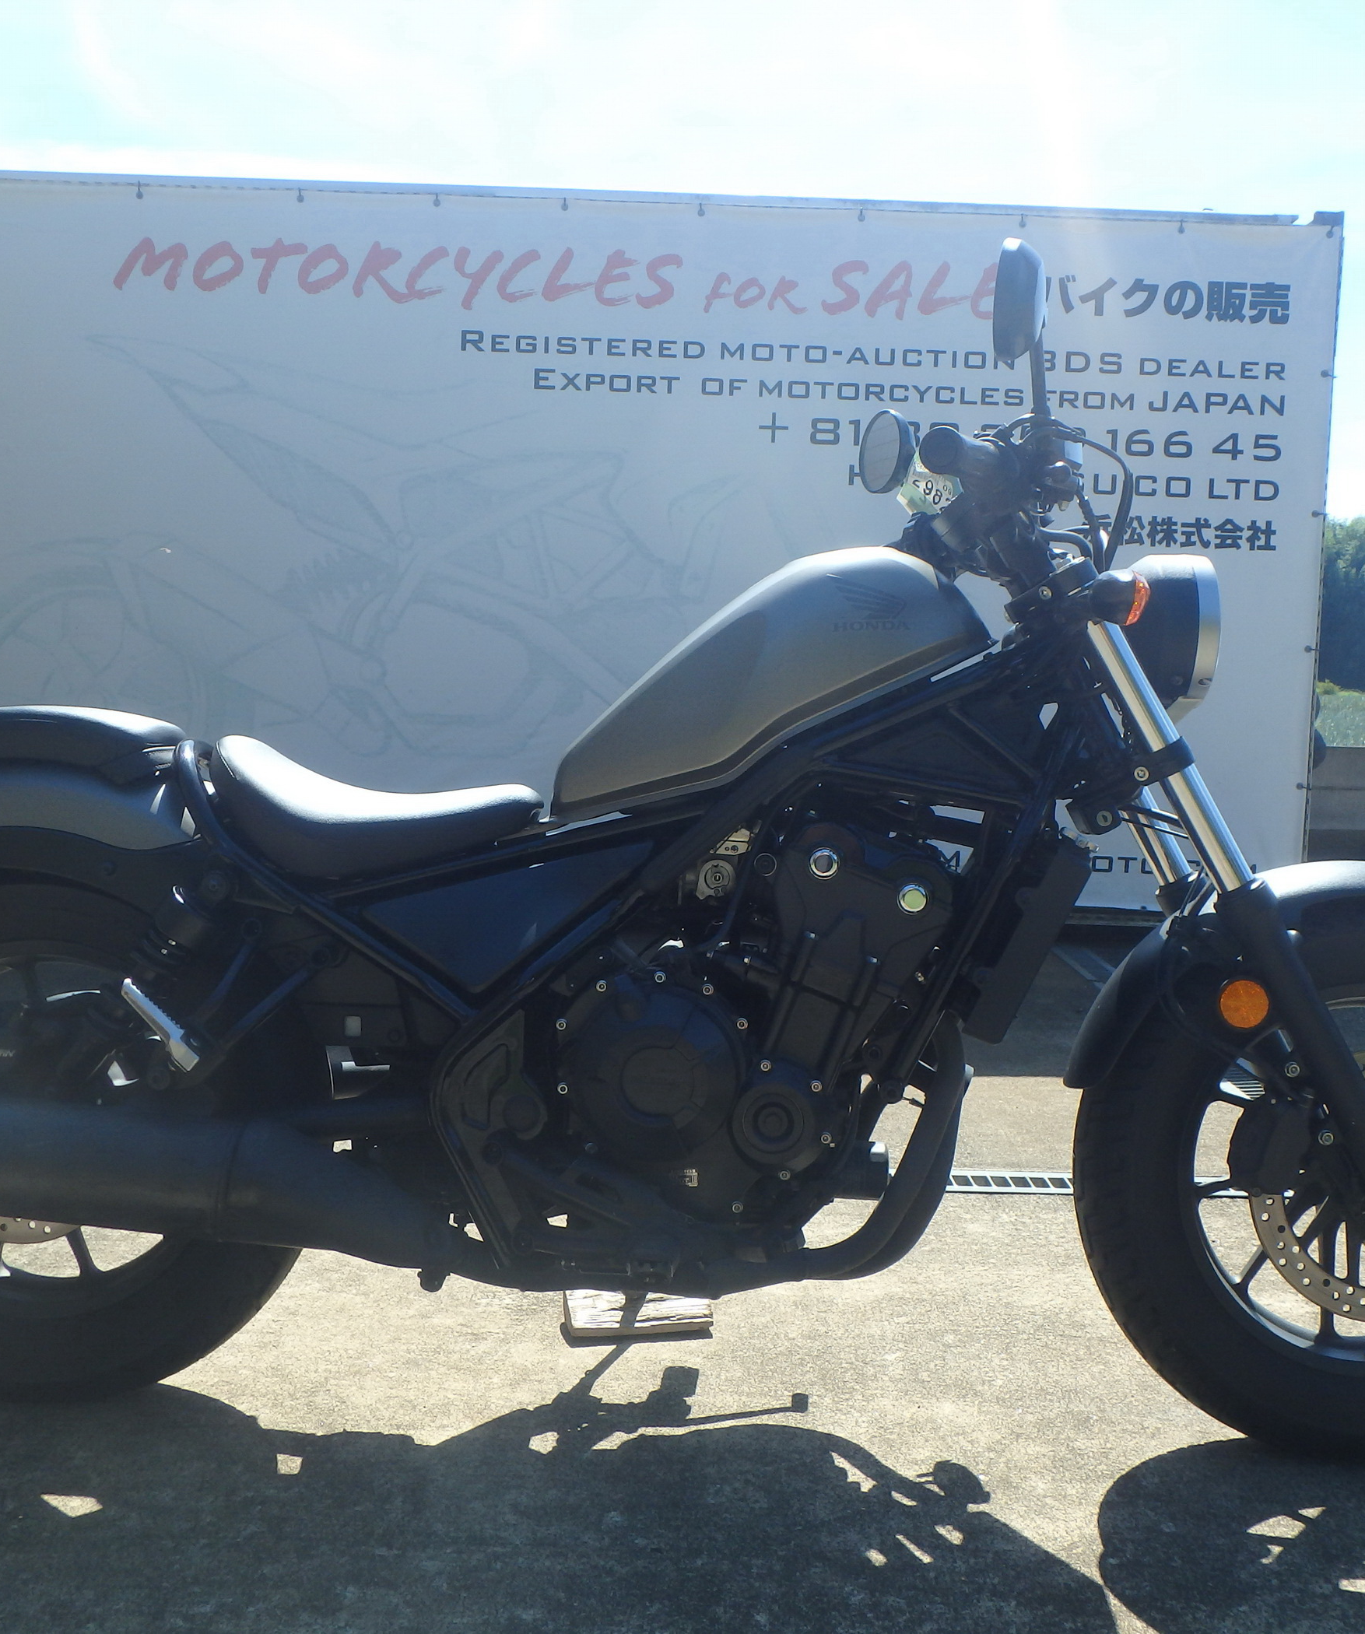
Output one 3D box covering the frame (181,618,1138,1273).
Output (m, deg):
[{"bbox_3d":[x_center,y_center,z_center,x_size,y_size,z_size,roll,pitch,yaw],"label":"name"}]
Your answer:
[{"bbox_3d":[-0.047,0.142,2.021,1.060,0.745,0.300,2,0,2],"label":"frame"}]

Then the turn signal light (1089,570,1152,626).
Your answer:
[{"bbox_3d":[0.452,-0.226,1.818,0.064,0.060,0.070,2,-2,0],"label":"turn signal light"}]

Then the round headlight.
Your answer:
[{"bbox_3d":[0.538,-0.207,2.005,0.130,0.188,0.185,2,-2,0],"label":"round headlight"}]

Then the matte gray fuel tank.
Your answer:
[{"bbox_3d":[0.101,-0.152,2.017,0.492,0.322,0.260,2,0,2],"label":"matte gray fuel tank"}]

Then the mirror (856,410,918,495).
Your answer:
[{"bbox_3d":[0.275,-0.492,2.375,0.050,0.115,0.140,7,-3,-18],"label":"mirror"}]

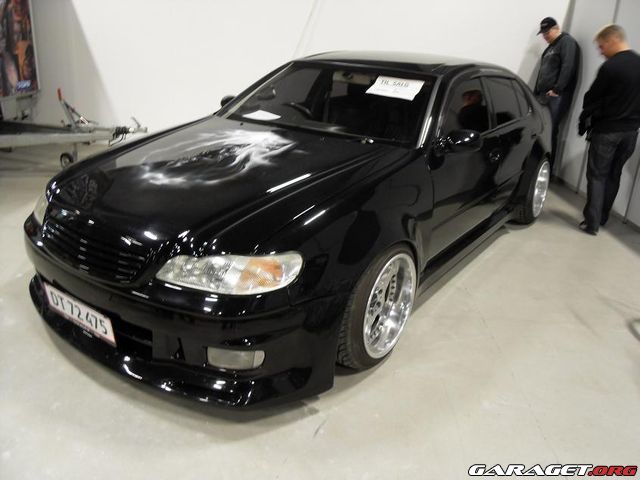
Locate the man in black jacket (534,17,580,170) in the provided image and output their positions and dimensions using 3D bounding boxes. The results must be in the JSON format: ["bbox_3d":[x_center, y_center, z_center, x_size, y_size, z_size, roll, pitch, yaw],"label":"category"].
[{"bbox_3d":[2.614,-1.509,5.793,0.500,1.800,0.520,-4,22,-18],"label":"man in black jacket"}]

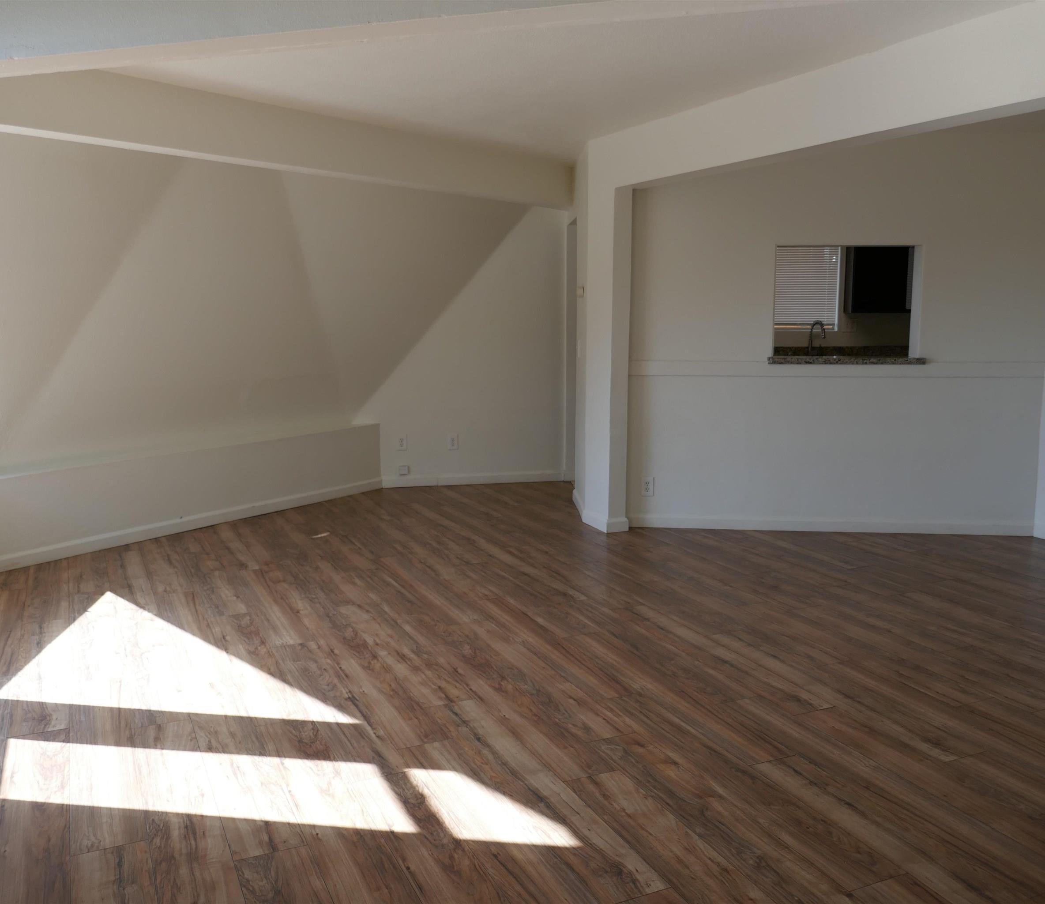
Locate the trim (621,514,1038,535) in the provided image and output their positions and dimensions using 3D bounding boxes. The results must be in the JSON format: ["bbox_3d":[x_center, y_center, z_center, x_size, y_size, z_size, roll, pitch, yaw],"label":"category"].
[{"bbox_3d":[1.869,0.449,5.832,2.469,0.083,0.016,1,9,6],"label":"trim"}]

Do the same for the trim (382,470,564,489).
[{"bbox_3d":[-0.374,0.207,7.372,1.435,0.083,0.016,-2,9,-11],"label":"trim"}]

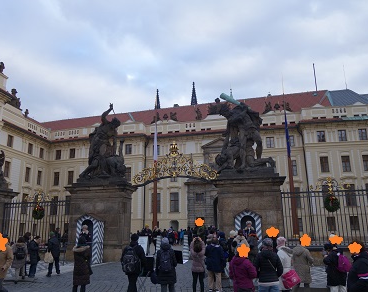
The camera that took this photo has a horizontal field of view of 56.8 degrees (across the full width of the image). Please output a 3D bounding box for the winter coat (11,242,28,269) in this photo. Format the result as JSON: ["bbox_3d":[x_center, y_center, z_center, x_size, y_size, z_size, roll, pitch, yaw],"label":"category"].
[{"bbox_3d":[-6.369,4.249,13.242,0.520,0.980,0.400,4,-14,-19],"label":"winter coat"}]

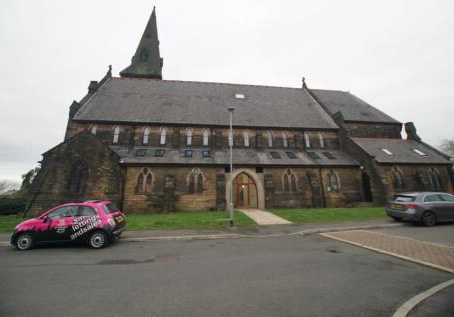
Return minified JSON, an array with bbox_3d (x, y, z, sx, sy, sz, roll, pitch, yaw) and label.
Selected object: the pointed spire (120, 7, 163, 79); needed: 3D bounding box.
[{"bbox_3d":[-15.587,-23.294,40.497,7.013,19.582,7.013,1,-14,-7],"label":"pointed spire"}]

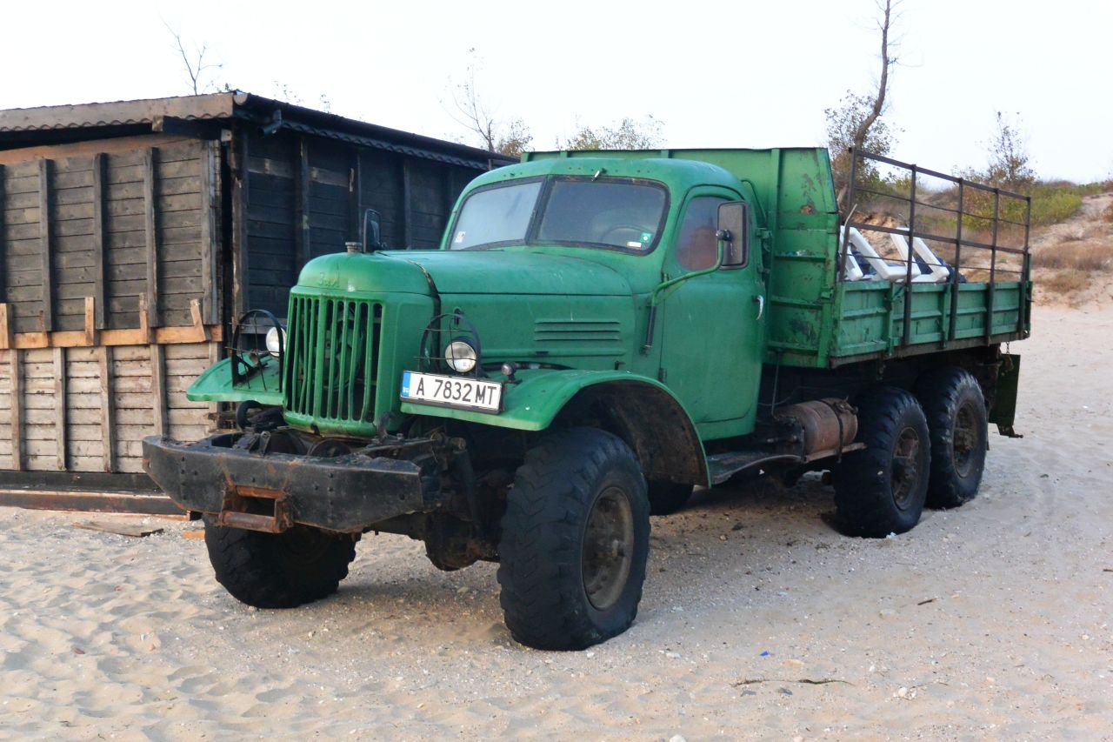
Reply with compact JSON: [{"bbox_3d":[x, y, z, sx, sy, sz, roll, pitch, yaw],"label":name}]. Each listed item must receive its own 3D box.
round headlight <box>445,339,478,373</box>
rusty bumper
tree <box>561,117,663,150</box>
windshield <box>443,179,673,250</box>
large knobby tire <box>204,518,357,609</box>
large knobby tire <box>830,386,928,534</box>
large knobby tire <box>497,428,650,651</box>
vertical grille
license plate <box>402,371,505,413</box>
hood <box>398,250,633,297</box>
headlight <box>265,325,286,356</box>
[{"bbox_3d":[-0.396,-0.060,6.222,0.145,0.145,0.100,5,6,34],"label":"round headlight"},{"bbox_3d":[-1.156,0.482,6.124,1.633,0.272,0.242,5,6,34],"label":"rusty bumper"},{"bbox_3d":[1.216,-4.233,32.000,2.500,2.800,2.300,1,5,0],"label":"tree"},{"bbox_3d":[-0.037,-0.817,7.602,1.280,0.420,0.240,5,-2,34],"label":"windshield"},{"bbox_3d":[-1.378,0.624,7.413,0.323,1.008,1.038,4,5,26],"label":"large knobby tire"},{"bbox_3d":[2.165,0.595,9.600,0.340,0.980,1.020,5,6,34],"label":"large knobby tire"},{"bbox_3d":[0.095,0.748,6.433,0.323,1.008,1.038,4,5,26],"label":"large knobby tire"},{"bbox_3d":[-0.974,-0.046,6.329,0.560,0.540,0.090,5,3,34],"label":"vertical grille"},{"bbox_3d":[-0.428,0.084,5.930,0.530,0.122,0.025,5,-2,37],"label":"license plate"},{"bbox_3d":[-0.462,-0.482,7.023,1.220,0.230,1.220,5,6,34],"label":"hood"},{"bbox_3d":[-1.273,-0.145,6.843,0.161,0.161,0.131,5,6,34],"label":"headlight"}]

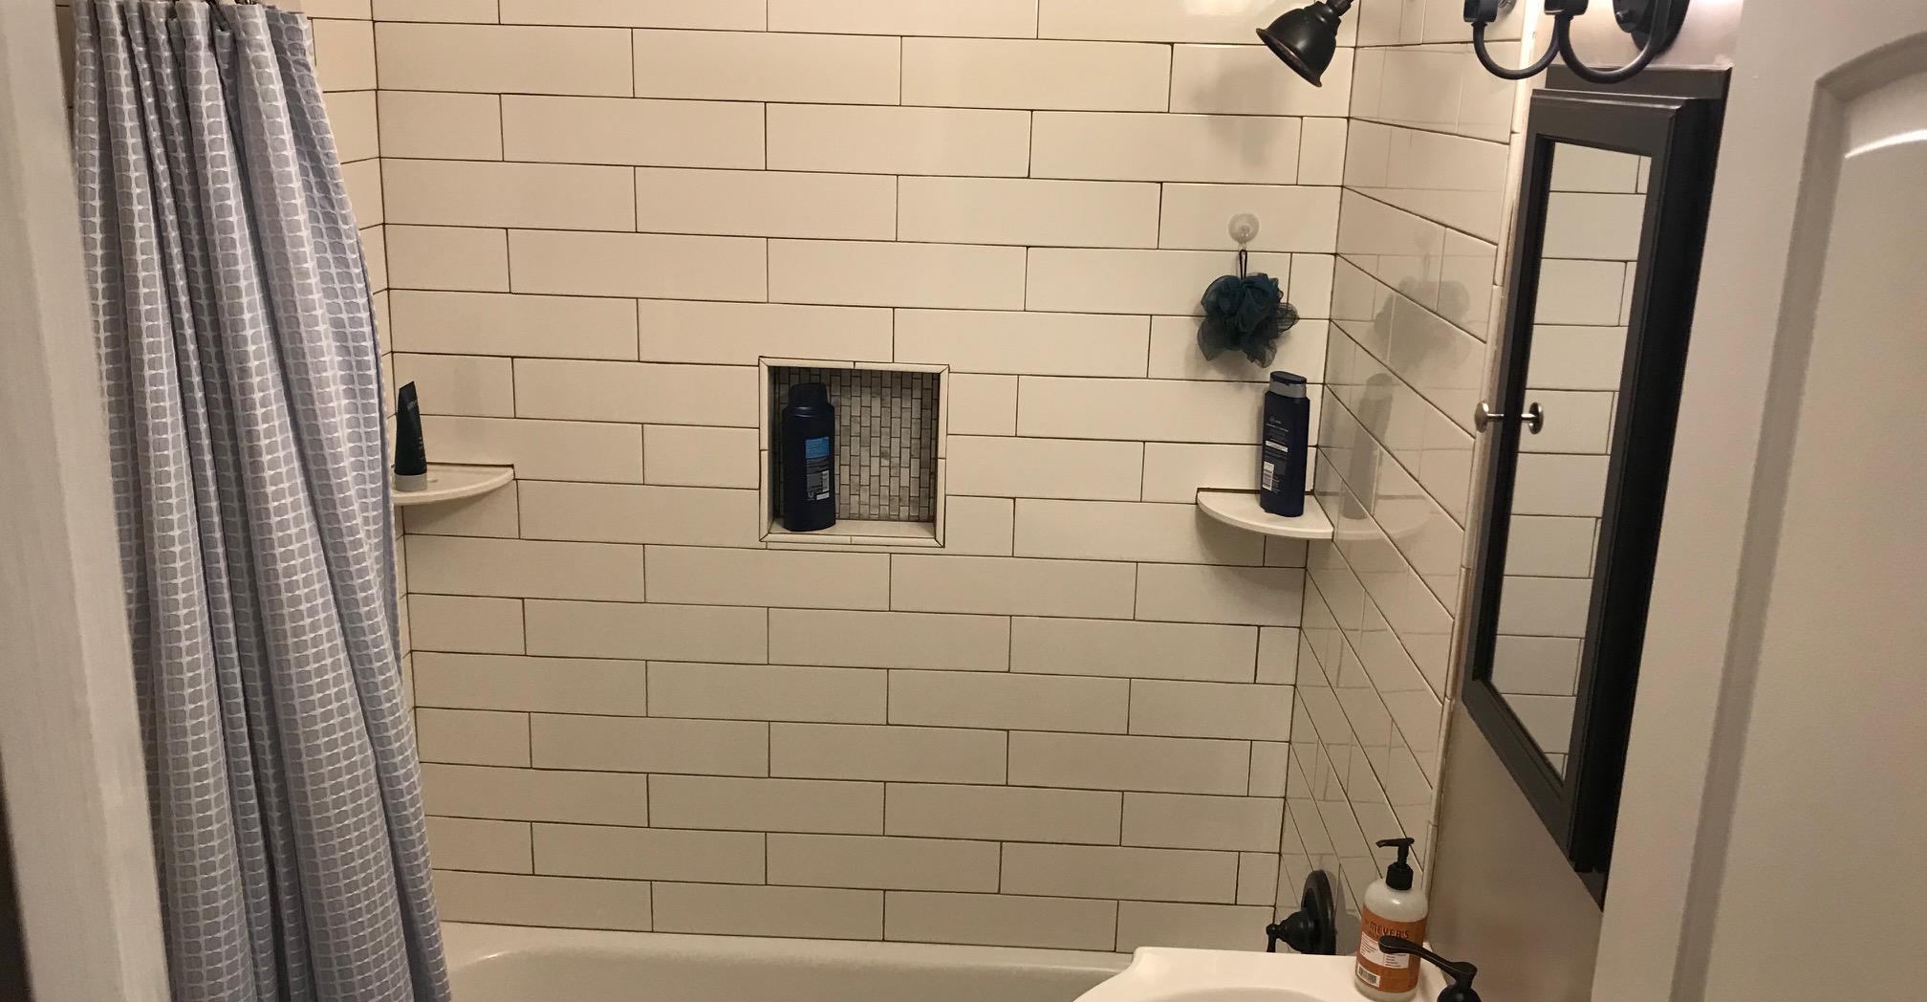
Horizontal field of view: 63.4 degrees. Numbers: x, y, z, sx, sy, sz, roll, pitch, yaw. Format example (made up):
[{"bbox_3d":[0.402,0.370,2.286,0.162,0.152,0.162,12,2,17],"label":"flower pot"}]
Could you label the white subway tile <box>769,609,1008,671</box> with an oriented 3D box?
[{"bbox_3d":[-0.124,0.233,2.619,0.405,0.101,0.009,2,15,1],"label":"white subway tile"}]

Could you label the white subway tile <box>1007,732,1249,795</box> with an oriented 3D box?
[{"bbox_3d":[0.278,0.446,2.656,0.406,0.100,0.010,2,15,1],"label":"white subway tile"}]

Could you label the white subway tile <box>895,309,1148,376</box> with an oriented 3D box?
[{"bbox_3d":[0.092,-0.250,2.477,0.407,0.101,0.010,2,15,1],"label":"white subway tile"}]

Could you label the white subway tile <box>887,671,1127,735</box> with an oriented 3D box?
[{"bbox_3d":[0.077,0.339,2.628,0.406,0.100,0.009,2,15,1],"label":"white subway tile"}]

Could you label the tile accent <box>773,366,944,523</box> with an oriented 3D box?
[{"bbox_3d":[-0.176,-0.100,2.616,0.277,0.275,0.010,2,15,1],"label":"tile accent"}]

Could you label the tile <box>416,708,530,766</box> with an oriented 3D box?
[{"bbox_3d":[-0.836,0.405,2.676,0.195,0.101,0.010,2,15,1],"label":"tile"}]

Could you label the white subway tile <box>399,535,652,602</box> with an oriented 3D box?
[{"bbox_3d":[-0.728,0.110,2.600,0.402,0.101,0.010,2,15,1],"label":"white subway tile"}]

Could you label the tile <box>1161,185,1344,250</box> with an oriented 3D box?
[{"bbox_3d":[0.444,-0.437,2.417,0.275,0.100,0.009,2,15,1],"label":"tile"}]

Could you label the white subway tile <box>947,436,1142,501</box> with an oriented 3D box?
[{"bbox_3d":[0.134,-0.053,2.523,0.319,0.100,0.009,2,15,1],"label":"white subway tile"}]

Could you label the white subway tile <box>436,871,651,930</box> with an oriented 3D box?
[{"bbox_3d":[-0.745,0.704,2.745,0.396,0.101,0.010,2,15,1],"label":"white subway tile"}]

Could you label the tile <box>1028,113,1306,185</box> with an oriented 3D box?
[{"bbox_3d":[0.311,-0.542,2.393,0.407,0.101,0.010,2,15,1],"label":"tile"}]

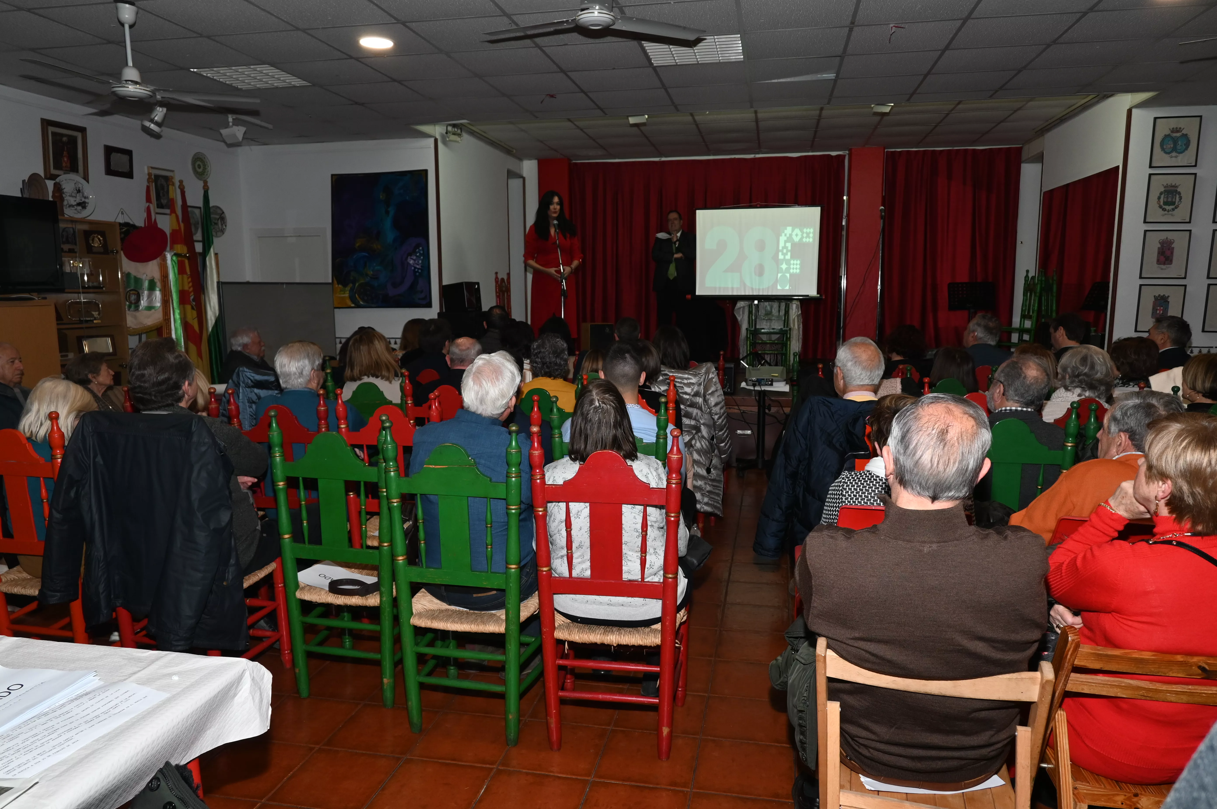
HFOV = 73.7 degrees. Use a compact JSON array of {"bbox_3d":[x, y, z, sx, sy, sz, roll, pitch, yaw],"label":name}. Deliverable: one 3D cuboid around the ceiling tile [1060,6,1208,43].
[{"bbox_3d":[2.887,-2.118,4.518,0.590,0.020,0.590,1,8,11],"label":"ceiling tile"}]

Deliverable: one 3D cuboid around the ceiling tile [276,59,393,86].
[{"bbox_3d":[-1.824,-2.229,5.438,0.600,0.025,0.600,1,9,11],"label":"ceiling tile"}]

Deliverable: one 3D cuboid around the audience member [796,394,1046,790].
[{"bbox_3d":[0.743,0.576,1.974,0.530,1.280,0.820,1,8,10],"label":"audience member"}]

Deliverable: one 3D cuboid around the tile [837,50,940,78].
[{"bbox_3d":[1.839,-2.248,5.357,0.600,0.020,0.595,1,8,11],"label":"tile"}]

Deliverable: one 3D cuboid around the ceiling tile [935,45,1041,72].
[{"bbox_3d":[2.413,-2.218,5.215,0.600,0.025,0.600,1,9,11],"label":"ceiling tile"}]

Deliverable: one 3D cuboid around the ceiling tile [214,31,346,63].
[{"bbox_3d":[-1.940,-2.141,4.856,0.600,0.025,0.600,1,9,11],"label":"ceiling tile"}]

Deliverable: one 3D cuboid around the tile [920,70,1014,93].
[{"bbox_3d":[2.532,-2.304,5.798,0.590,0.020,0.590,1,8,11],"label":"tile"}]

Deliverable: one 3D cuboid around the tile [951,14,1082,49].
[{"bbox_3d":[2.318,-2.156,4.674,0.600,0.020,0.595,1,8,11],"label":"tile"}]

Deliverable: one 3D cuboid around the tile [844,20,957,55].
[{"bbox_3d":[1.724,-2.170,4.793,0.600,0.020,0.595,1,8,11],"label":"tile"}]

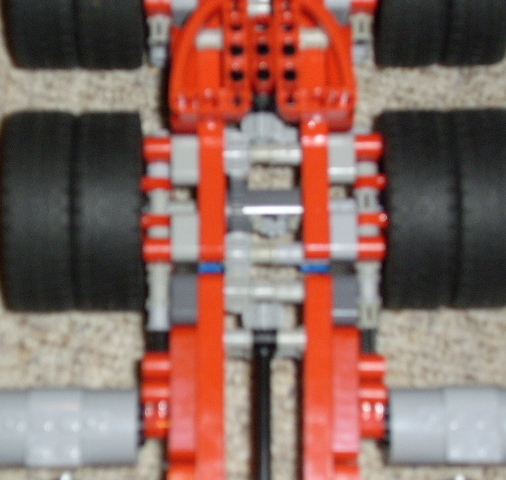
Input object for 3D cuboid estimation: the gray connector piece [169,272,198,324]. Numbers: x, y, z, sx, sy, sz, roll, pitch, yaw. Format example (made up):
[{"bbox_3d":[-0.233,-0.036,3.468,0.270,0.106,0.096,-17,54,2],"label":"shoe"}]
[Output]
[{"bbox_3d":[-0.021,0.018,0.339,0.008,0.008,0.016,0,80,0],"label":"gray connector piece"}]

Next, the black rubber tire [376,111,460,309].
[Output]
[{"bbox_3d":[0.049,-0.009,0.357,0.020,0.062,0.062,0,80,0],"label":"black rubber tire"}]

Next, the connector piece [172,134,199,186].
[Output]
[{"bbox_3d":[-0.021,-0.024,0.347,0.008,0.008,0.016,0,80,0],"label":"connector piece"}]

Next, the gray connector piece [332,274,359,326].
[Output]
[{"bbox_3d":[0.028,0.018,0.339,0.008,0.008,0.016,0,80,0],"label":"gray connector piece"}]

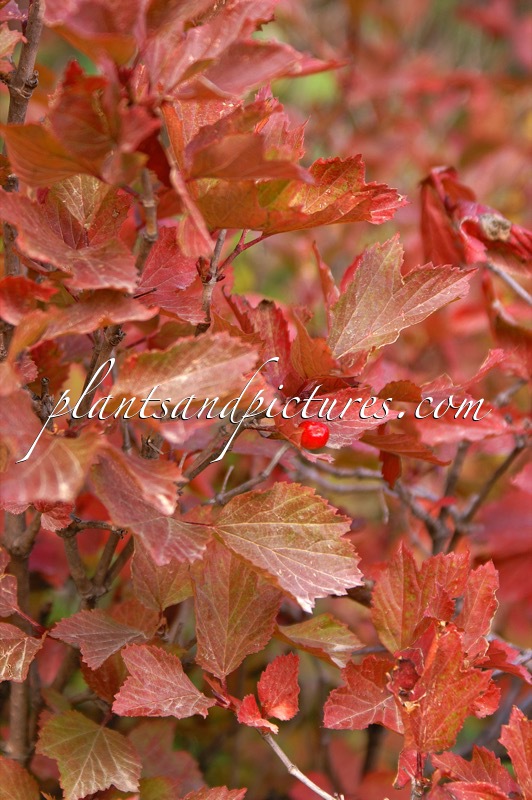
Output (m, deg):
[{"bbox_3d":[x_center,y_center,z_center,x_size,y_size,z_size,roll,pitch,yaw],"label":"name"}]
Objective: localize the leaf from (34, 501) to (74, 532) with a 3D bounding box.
[{"bbox_3d":[-0.082,0.045,0.770,0.017,0.016,0.010,4,18,-8],"label":"leaf"}]

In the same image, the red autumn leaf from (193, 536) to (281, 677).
[{"bbox_3d":[-0.012,0.084,0.808,0.037,0.062,0.012,3,-24,1],"label":"red autumn leaf"}]

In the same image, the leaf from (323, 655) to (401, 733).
[{"bbox_3d":[0.037,0.114,0.775,0.032,0.029,0.013,-6,-12,-1],"label":"leaf"}]

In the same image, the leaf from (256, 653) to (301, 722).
[{"bbox_3d":[0.005,0.110,0.765,0.015,0.025,0.009,21,-6,2],"label":"leaf"}]

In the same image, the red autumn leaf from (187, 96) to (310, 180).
[{"bbox_3d":[-0.007,-0.091,0.702,0.044,0.028,0.019,8,15,-2],"label":"red autumn leaf"}]

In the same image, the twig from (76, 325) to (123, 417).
[{"bbox_3d":[-0.070,-0.012,0.820,0.008,0.042,0.008,22,0,0],"label":"twig"}]

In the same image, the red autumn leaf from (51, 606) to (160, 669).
[{"bbox_3d":[-0.063,0.092,0.775,0.043,0.010,0.033,0,37,0],"label":"red autumn leaf"}]

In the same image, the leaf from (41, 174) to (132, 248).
[{"bbox_3d":[-0.072,-0.075,0.800,0.037,0.036,0.013,0,-27,0],"label":"leaf"}]

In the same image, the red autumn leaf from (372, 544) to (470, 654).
[{"bbox_3d":[0.063,0.081,0.808,0.038,0.045,0.013,9,-19,9],"label":"red autumn leaf"}]

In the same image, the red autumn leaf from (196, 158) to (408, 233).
[{"bbox_3d":[0.013,-0.081,0.784,0.080,0.016,0.040,0,31,-6],"label":"red autumn leaf"}]

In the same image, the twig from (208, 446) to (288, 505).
[{"bbox_3d":[-0.007,0.030,0.810,0.041,0.011,0.010,-35,0,0],"label":"twig"}]

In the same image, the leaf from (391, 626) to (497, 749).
[{"bbox_3d":[0.068,0.110,0.765,0.035,0.047,0.015,8,-9,7],"label":"leaf"}]

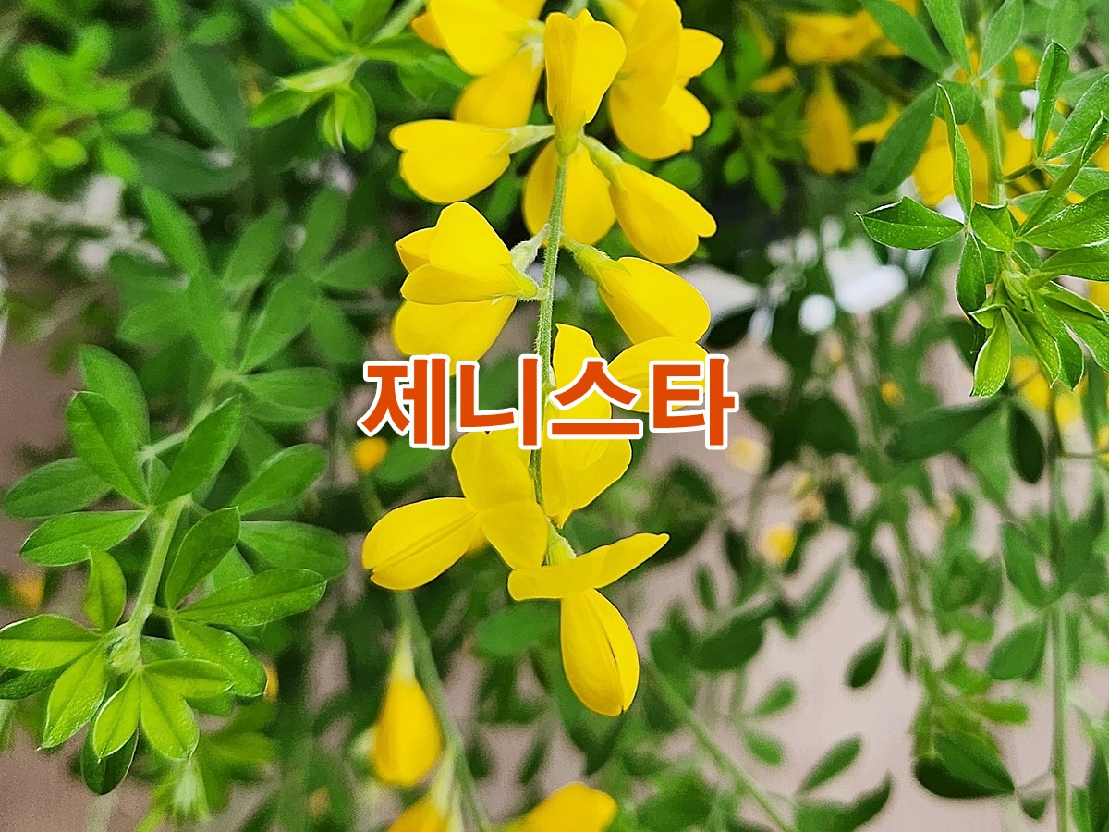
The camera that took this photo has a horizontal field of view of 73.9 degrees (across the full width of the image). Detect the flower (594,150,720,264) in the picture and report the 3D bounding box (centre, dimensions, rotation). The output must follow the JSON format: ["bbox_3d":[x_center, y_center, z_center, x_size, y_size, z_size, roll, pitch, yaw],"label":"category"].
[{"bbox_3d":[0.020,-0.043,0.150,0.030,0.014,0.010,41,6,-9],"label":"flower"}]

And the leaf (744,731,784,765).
[{"bbox_3d":[0.074,0.117,0.260,0.010,0.003,0.015,-35,43,-21],"label":"leaf"}]

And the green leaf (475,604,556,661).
[{"bbox_3d":[-0.010,0.059,0.203,0.023,0.013,0.004,-7,-27,-13],"label":"green leaf"}]

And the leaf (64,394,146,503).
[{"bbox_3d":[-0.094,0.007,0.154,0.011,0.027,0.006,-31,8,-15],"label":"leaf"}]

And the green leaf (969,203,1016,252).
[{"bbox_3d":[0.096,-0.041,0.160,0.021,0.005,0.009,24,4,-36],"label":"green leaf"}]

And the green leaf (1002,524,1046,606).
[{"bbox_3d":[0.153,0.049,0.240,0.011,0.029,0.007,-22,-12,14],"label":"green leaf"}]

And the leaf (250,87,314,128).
[{"bbox_3d":[-0.059,-0.067,0.160,0.016,0.006,0.002,-45,-11,-30],"label":"leaf"}]

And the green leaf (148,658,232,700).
[{"bbox_3d":[-0.059,0.042,0.118,0.017,0.002,0.006,5,57,17],"label":"green leaf"}]

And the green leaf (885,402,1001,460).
[{"bbox_3d":[0.103,0.003,0.194,0.035,0.011,0.003,-19,-23,-13],"label":"green leaf"}]

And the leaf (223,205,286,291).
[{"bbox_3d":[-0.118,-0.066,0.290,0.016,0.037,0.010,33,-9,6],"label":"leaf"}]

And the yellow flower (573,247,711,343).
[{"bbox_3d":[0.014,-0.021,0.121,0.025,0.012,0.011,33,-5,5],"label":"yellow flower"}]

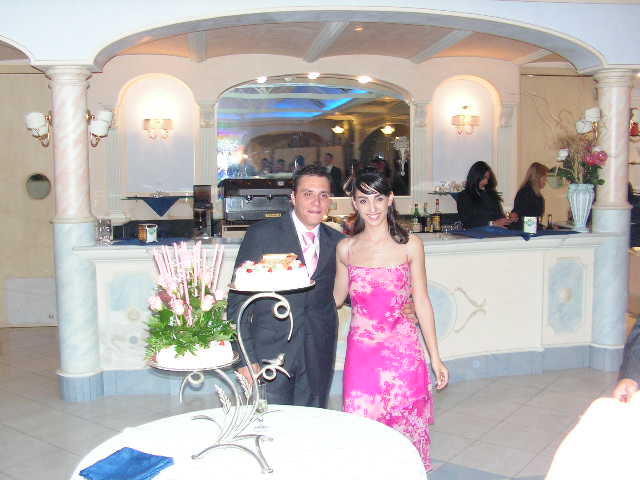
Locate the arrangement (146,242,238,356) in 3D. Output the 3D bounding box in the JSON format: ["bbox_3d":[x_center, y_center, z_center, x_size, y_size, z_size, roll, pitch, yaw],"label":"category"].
[{"bbox_3d":[-0.434,0.201,2.354,0.295,0.370,0.280,-1,6,0],"label":"arrangement"}]

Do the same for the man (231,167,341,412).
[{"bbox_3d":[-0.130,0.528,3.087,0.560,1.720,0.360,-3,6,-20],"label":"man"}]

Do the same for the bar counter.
[{"bbox_3d":[0.252,0.559,5.670,4.280,1.155,0.780,-2,6,-7],"label":"bar counter"}]

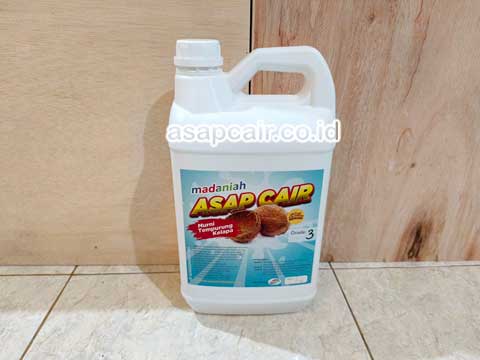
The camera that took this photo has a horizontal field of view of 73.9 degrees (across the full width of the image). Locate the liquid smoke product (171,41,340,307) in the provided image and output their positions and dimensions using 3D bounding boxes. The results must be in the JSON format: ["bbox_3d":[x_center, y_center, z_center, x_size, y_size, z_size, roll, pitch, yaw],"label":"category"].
[{"bbox_3d":[0.015,0.005,0.388,0.177,0.318,0.118,1,23,2],"label":"liquid smoke product"}]

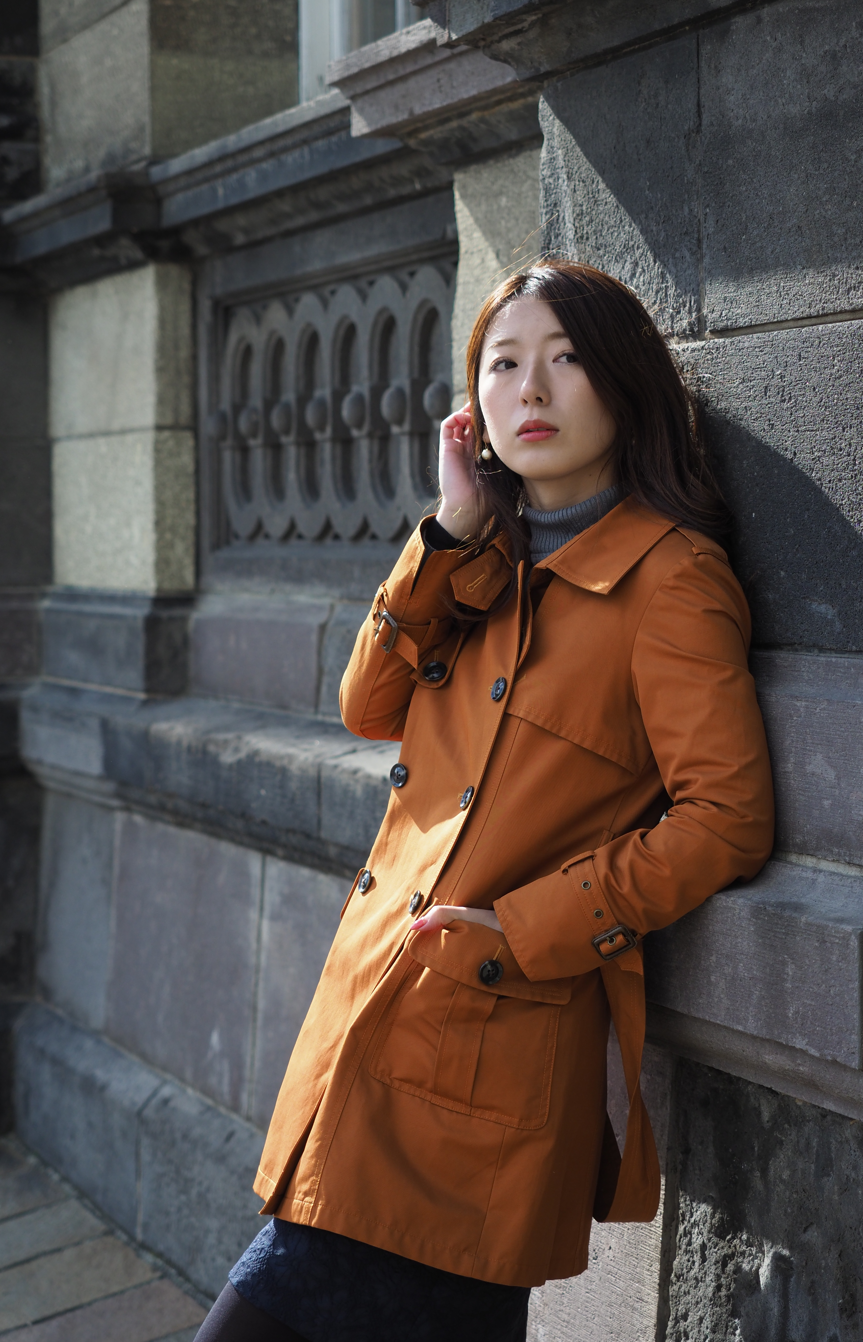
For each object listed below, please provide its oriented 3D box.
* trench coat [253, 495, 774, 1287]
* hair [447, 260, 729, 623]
[{"bbox_3d":[0.090,0.207,3.060,0.360,0.770,0.470,16,-5,-39],"label":"trench coat"},{"bbox_3d":[0.162,-0.228,3.100,0.250,0.360,0.270,-1,-4,25],"label":"hair"}]

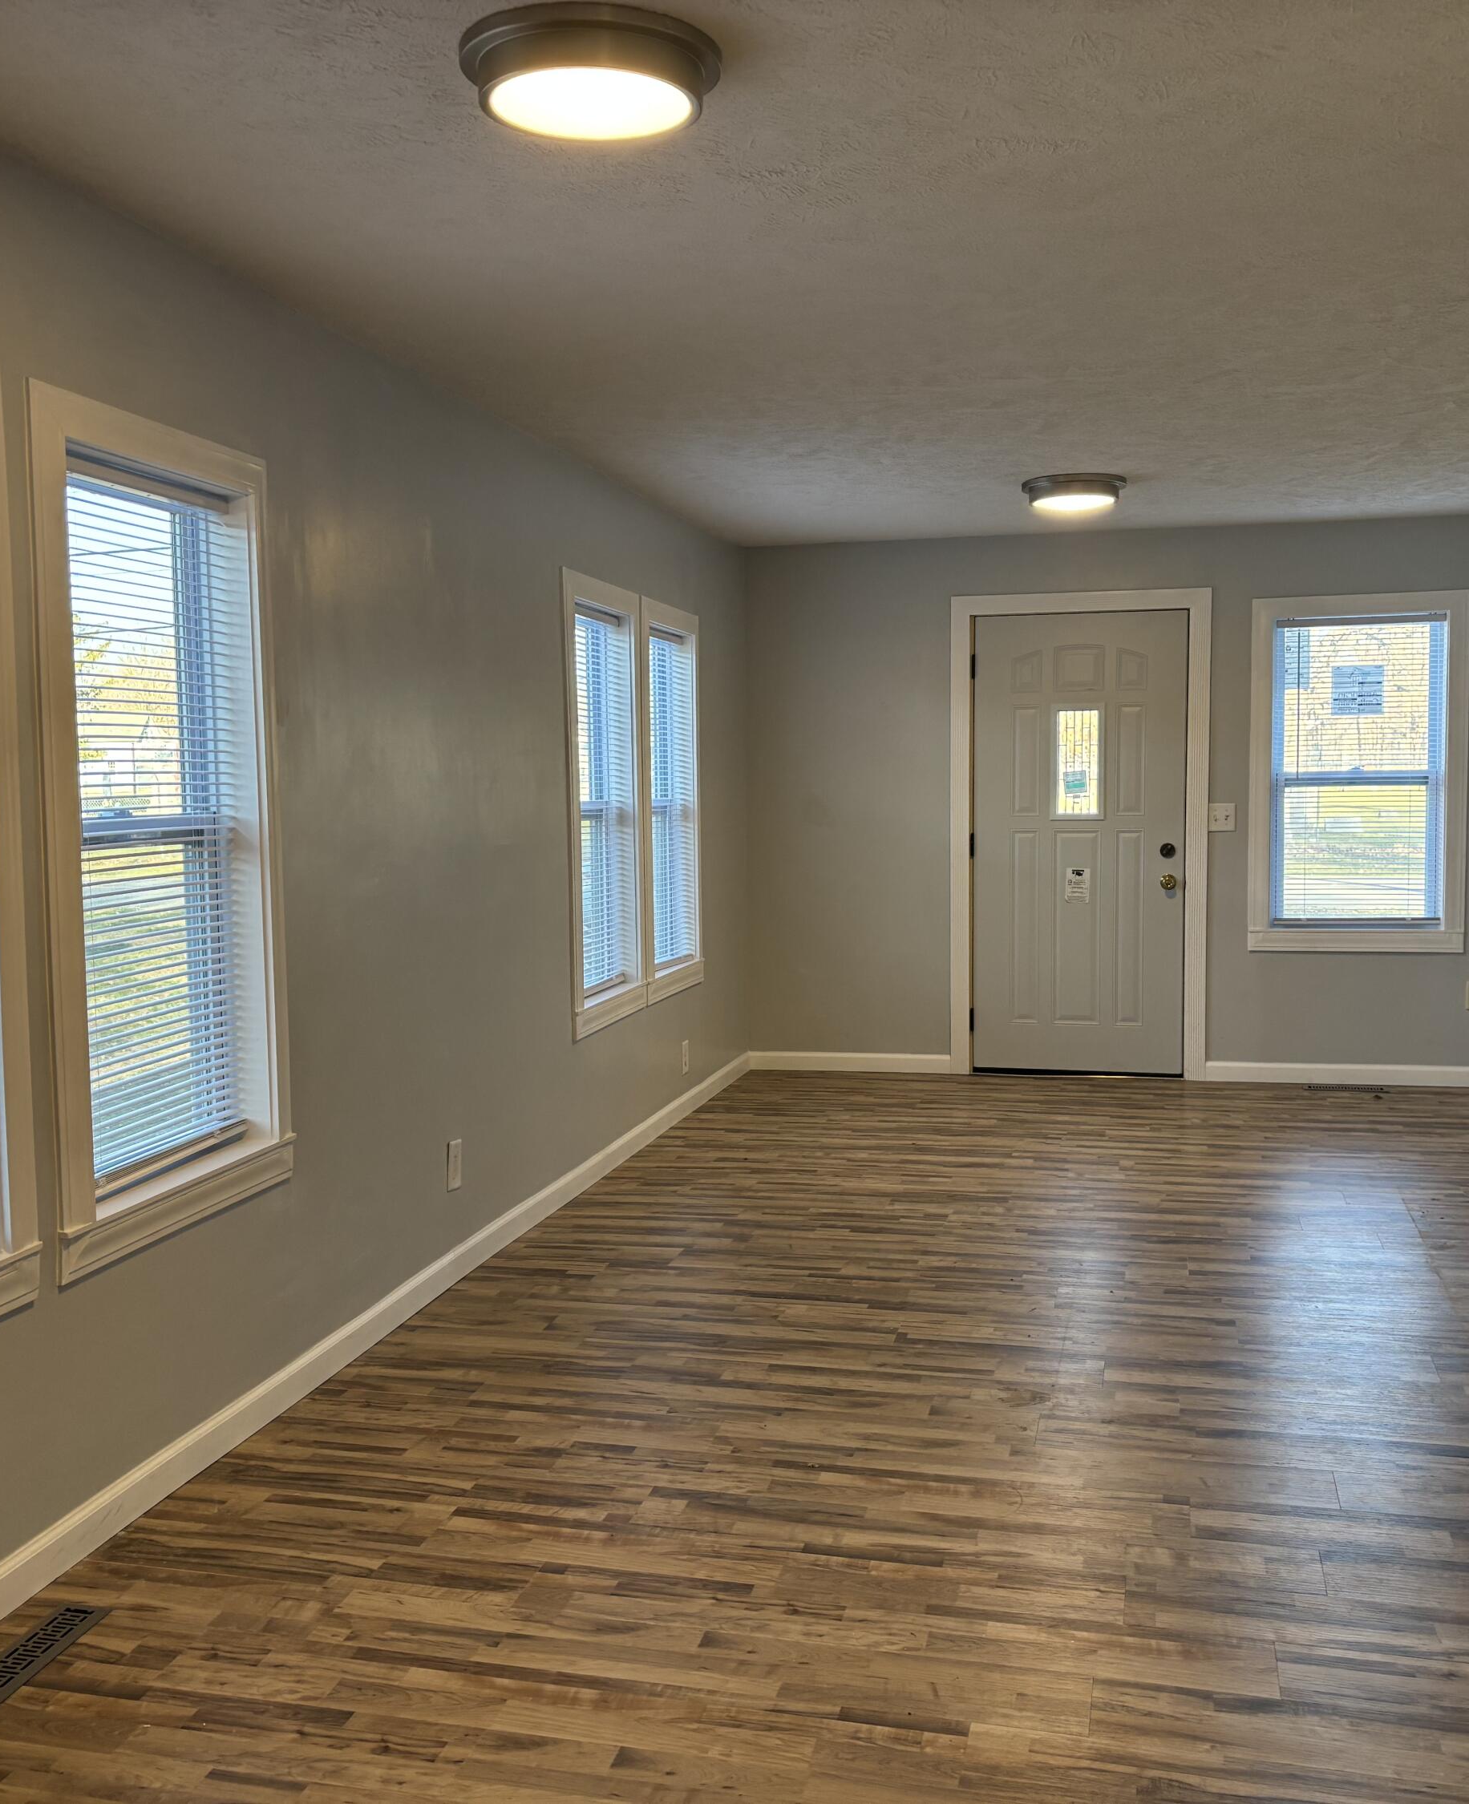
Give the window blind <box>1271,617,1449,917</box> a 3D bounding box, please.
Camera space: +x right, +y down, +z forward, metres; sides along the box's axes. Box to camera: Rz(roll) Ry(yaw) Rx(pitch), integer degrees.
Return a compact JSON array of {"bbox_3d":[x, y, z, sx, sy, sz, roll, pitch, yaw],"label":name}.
[{"bbox_3d":[2.648,-0.553,7.680,0.689,1.321,0.070,0,4,13],"label":"window blind"}]

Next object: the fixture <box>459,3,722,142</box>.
[{"bbox_3d":[-0.203,-1.169,2.582,0.374,0.070,0.374,-1,4,0],"label":"fixture"}]

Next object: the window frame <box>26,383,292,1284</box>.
[{"bbox_3d":[-1.092,-0.135,3.475,0.100,1.540,0.854,0,4,13],"label":"window frame"}]

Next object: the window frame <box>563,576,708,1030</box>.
[{"bbox_3d":[-0.350,-0.357,6.611,0.100,1.511,1.715,0,4,13],"label":"window frame"}]

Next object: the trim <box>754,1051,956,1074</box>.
[{"bbox_3d":[0.529,0.737,8.233,0.917,0.083,0.018,0,4,13],"label":"trim"}]

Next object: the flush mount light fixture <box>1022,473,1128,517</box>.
[{"bbox_3d":[1.220,-1.466,6.479,0.368,0.075,0.368,0,4,13],"label":"flush mount light fixture"}]

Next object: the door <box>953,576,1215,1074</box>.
[{"bbox_3d":[1.516,-0.282,7.958,1.115,2.128,0.090,0,4,13],"label":"door"}]

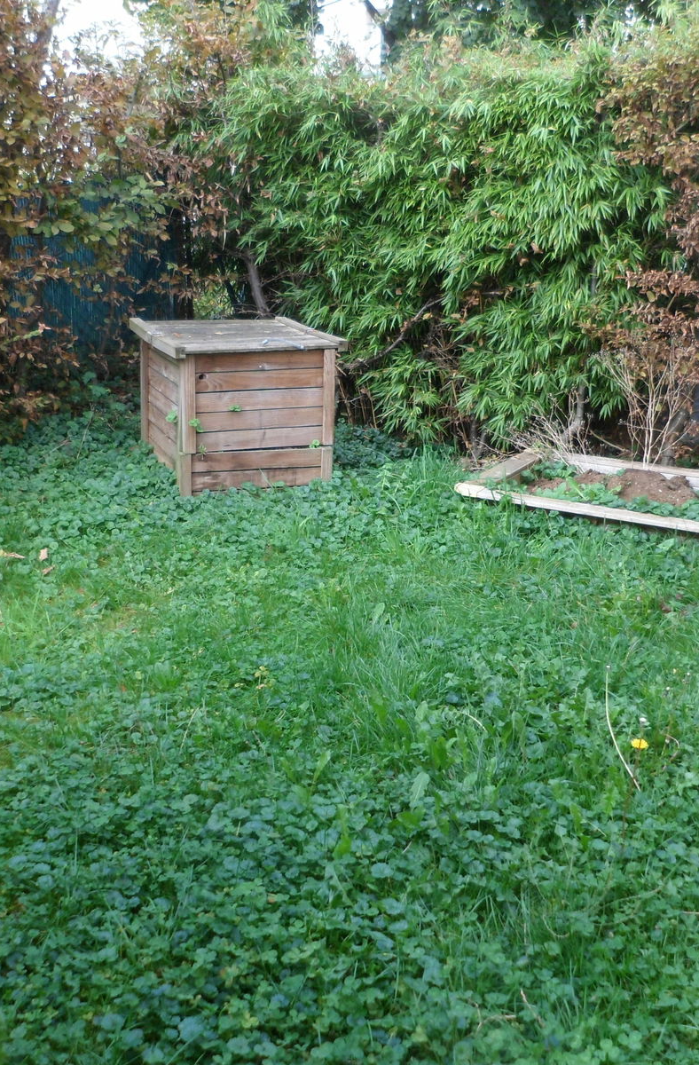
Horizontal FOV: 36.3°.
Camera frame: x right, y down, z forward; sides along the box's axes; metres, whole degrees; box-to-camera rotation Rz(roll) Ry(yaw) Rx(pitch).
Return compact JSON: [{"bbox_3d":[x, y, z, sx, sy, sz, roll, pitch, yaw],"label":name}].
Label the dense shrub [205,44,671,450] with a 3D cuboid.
[{"bbox_3d":[0.530,-1.870,7.000,2.750,2.380,1.250,8,18,18],"label":"dense shrub"}]

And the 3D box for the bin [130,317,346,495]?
[{"bbox_3d":[-0.633,-0.710,5.850,0.910,0.800,0.950,-5,19,-23],"label":"bin"}]

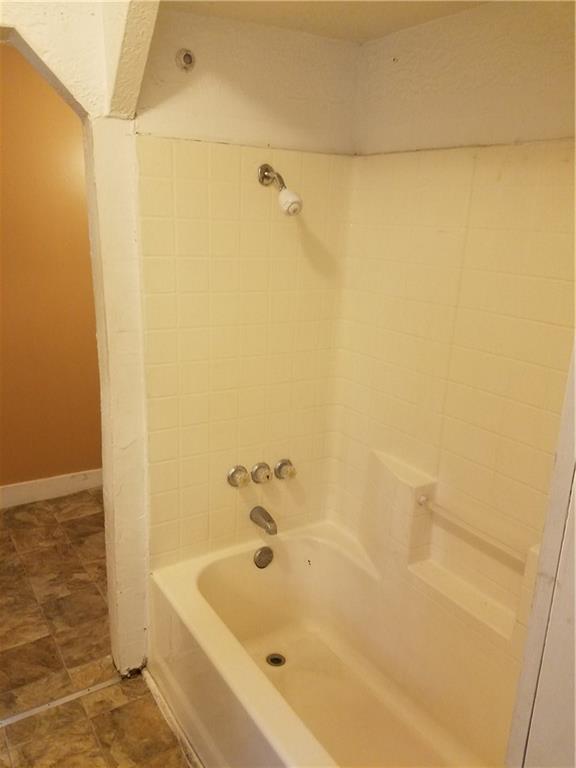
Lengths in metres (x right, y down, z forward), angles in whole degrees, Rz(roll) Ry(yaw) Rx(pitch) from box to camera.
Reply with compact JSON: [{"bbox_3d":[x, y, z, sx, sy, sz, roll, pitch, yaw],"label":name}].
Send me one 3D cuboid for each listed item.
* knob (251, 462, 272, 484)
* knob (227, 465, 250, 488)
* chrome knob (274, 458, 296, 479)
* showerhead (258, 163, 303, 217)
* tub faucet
[{"bbox_3d":[-0.087,0.348,2.173,0.072,0.072,0.058,-8,19,-32],"label":"knob"},{"bbox_3d":[-0.170,0.350,2.116,0.072,0.072,0.058,-8,19,-32],"label":"knob"},{"bbox_3d":[-0.001,0.341,2.229,0.072,0.072,0.058,-8,19,-32],"label":"chrome knob"},{"bbox_3d":[-0.018,-0.618,1.835,0.068,0.163,0.200,-8,19,-32],"label":"showerhead"},{"bbox_3d":[-0.085,0.522,2.179,0.056,0.070,0.135,-8,19,-32],"label":"tub faucet"}]

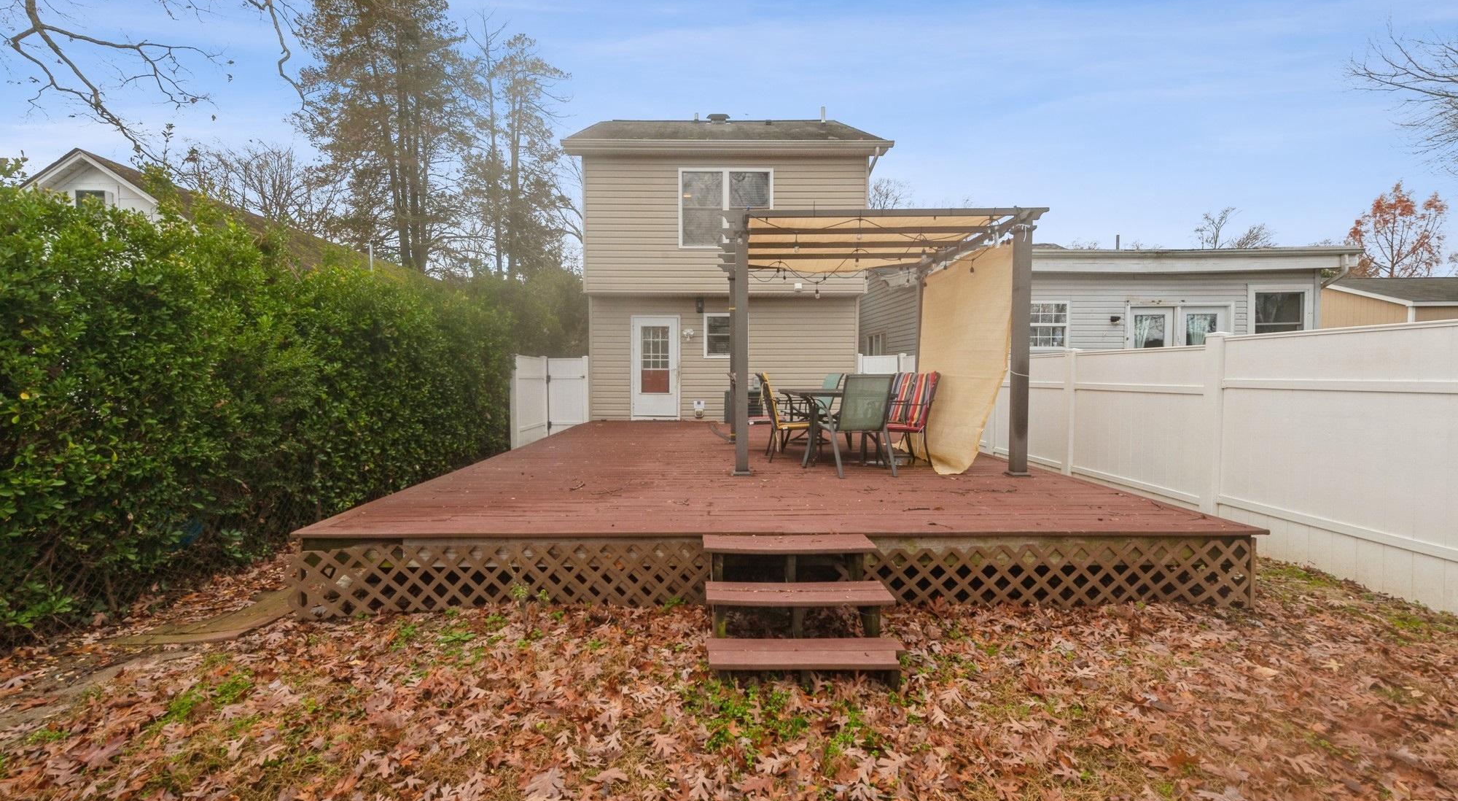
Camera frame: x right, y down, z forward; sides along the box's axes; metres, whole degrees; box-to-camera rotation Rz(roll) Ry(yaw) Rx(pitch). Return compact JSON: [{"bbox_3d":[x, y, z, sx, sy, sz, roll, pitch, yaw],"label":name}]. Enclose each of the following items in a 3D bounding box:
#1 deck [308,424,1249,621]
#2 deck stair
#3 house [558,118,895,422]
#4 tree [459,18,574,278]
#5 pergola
[{"bbox_3d":[0.172,0.858,7.521,5.800,0.490,8.250,0,3,-2],"label":"deck"},{"bbox_3d":[0.370,1.082,3.108,0.980,0.510,0.740,0,3,-1],"label":"deck stair"},{"bbox_3d":[-0.118,-3.345,14.961,6.300,8.150,8.500,0,3,-1],"label":"house"},{"bbox_3d":[-10.152,-9.004,26.481,5.484,18.339,5.484,0,3,-1],"label":"tree"},{"bbox_3d":[1.491,-0.624,6.778,3.100,2.550,2.840,0,3,-1],"label":"pergola"}]

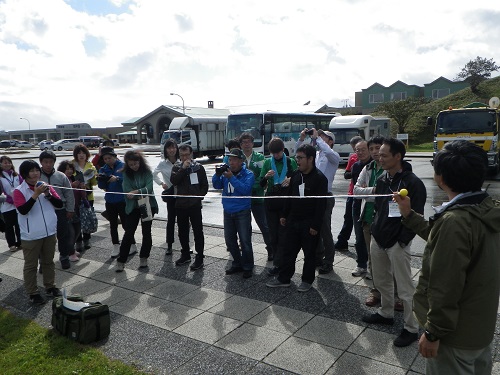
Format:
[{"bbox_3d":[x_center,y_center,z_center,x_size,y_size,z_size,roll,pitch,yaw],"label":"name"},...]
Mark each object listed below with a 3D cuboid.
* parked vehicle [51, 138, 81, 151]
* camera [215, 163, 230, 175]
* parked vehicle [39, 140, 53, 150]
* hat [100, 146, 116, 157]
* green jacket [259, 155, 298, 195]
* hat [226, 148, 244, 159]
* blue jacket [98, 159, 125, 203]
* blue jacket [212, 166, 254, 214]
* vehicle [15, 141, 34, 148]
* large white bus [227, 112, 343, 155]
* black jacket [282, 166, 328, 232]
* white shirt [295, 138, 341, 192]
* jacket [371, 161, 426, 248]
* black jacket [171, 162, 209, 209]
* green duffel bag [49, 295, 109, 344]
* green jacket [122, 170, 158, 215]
[{"bbox_3d":[-29.494,-6.799,65.000,4.550,1.770,1.730,-7,9,-40],"label":"parked vehicle"},{"bbox_3d":[-0.349,-0.241,5.130,0.160,0.110,0.140,-5,8,-30],"label":"camera"},{"bbox_3d":[-32.477,-6.857,66.500,1.630,1.580,3.900,4,8,37],"label":"parked vehicle"},{"bbox_3d":[-2.134,-0.542,6.120,0.250,0.140,0.270,-1,17,0],"label":"hat"},{"bbox_3d":[0.374,-0.142,5.220,0.500,0.520,0.340,-1,7,6],"label":"green jacket"},{"bbox_3d":[-0.183,-0.433,5.200,0.260,0.130,0.180,-6,8,-34],"label":"hat"},{"bbox_3d":[-2.081,-0.101,6.120,0.480,0.670,0.330,-1,7,0],"label":"blue jacket"},{"bbox_3d":[-0.208,0.044,5.100,0.500,0.580,0.400,1,8,23],"label":"blue jacket"},{"bbox_3d":[-48.853,-9.292,88.000,1.700,1.480,4.300,1,8,23],"label":"vehicle"},{"bbox_3d":[2.641,-3.140,26.883,2.420,3.100,10.000,3,9,36],"label":"large white bus"},{"bbox_3d":[0.625,0.138,4.640,0.500,0.700,0.330,3,8,35],"label":"black jacket"},{"bbox_3d":[0.872,-0.287,5.150,0.480,0.680,0.500,-8,10,-43],"label":"white shirt"},{"bbox_3d":[1.286,0.151,3.480,0.320,0.730,0.480,-7,9,-42],"label":"jacket"},{"bbox_3d":[-0.838,-0.042,5.600,0.520,0.670,0.350,-1,7,3],"label":"black jacket"},{"bbox_3d":[-1.595,1.208,3.811,0.490,0.285,0.270,5,9,42],"label":"green duffel bag"},{"bbox_3d":[-1.468,0.067,5.420,0.460,0.600,0.340,-1,7,6],"label":"green jacket"}]

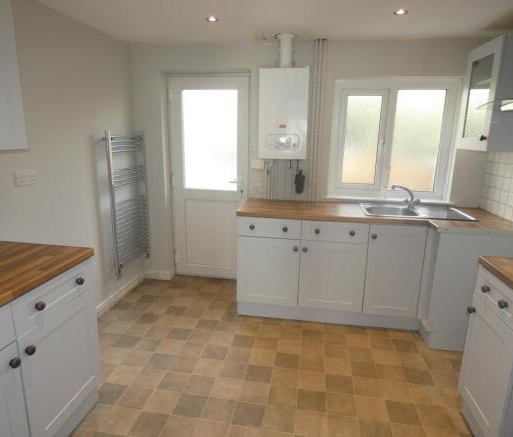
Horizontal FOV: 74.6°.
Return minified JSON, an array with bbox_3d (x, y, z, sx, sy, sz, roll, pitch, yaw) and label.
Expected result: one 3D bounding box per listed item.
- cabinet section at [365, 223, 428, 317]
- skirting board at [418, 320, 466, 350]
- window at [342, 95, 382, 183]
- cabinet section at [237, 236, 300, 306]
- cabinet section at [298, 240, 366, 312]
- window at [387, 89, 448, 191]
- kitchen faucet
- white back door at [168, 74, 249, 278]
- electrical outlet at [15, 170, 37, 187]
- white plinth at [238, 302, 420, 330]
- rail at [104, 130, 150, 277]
[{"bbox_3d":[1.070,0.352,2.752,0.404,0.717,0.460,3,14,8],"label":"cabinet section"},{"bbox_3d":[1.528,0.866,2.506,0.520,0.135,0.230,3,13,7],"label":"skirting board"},{"bbox_3d":[0.970,-0.711,3.102,0.305,0.790,0.035,3,13,7],"label":"window"},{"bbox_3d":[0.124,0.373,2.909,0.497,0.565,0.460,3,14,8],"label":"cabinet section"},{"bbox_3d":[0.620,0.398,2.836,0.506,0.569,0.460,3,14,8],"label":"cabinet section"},{"bbox_3d":[1.444,-0.688,3.041,0.410,0.890,0.035,3,13,7],"label":"window"},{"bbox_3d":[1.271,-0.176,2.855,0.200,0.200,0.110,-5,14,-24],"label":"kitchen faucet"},{"bbox_3d":[-0.472,-0.359,3.415,0.795,2.040,0.065,3,13,7],"label":"white back door"},{"bbox_3d":[-1.347,-0.232,1.984,0.018,0.086,0.148,3,13,7],"label":"electrical outlet"},{"bbox_3d":[0.573,0.791,2.757,1.455,0.132,0.020,3,13,7],"label":"white plinth"},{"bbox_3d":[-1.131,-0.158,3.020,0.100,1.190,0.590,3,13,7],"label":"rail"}]

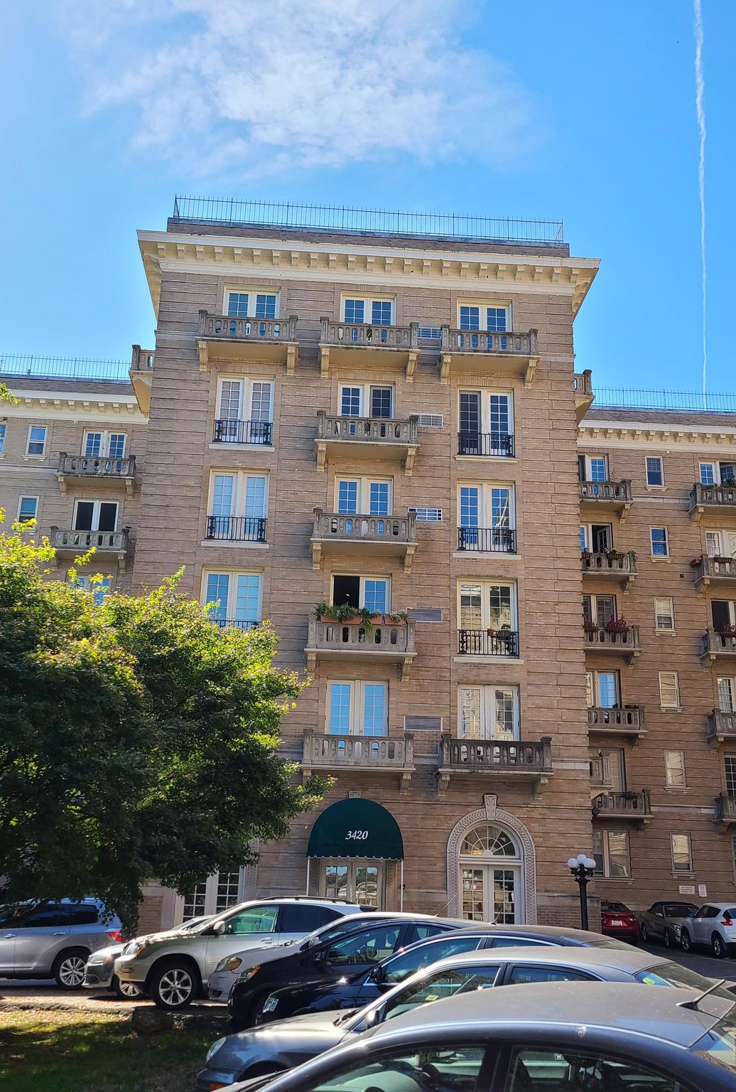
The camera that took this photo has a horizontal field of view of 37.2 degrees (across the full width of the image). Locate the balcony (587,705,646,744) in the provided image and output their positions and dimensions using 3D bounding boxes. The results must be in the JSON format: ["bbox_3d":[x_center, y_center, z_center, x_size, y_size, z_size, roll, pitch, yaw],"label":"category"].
[{"bbox_3d":[9.108,6.886,41.934,3.100,1.350,1.000,2,-19,-4],"label":"balcony"}]

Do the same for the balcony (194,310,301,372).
[{"bbox_3d":[-3.601,-6.091,32.866,3.040,1.470,1.030,2,-18,-4],"label":"balcony"}]

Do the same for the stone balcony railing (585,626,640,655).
[{"bbox_3d":[9.006,3.675,42.418,3.070,1.030,1.030,2,-18,-4],"label":"stone balcony railing"}]

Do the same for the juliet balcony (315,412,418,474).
[{"bbox_3d":[-0.030,-3.123,33.309,3.170,1.560,1.040,3,-18,-3],"label":"juliet balcony"}]

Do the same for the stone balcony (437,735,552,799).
[{"bbox_3d":[3.371,5.966,29.420,3.066,1.533,1.030,3,-19,-3],"label":"stone balcony"}]

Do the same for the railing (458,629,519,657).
[{"bbox_3d":[3.433,2.767,31.032,1.770,0.735,0.080,2,-18,-4],"label":"railing"}]

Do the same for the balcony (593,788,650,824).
[{"bbox_3d":[9.042,9.769,40.970,3.100,1.260,1.000,2,-19,-4],"label":"balcony"}]

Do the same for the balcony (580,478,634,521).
[{"bbox_3d":[9.464,-1.874,46.008,3.170,1.560,1.040,3,-18,-3],"label":"balcony"}]

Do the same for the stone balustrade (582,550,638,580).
[{"bbox_3d":[9.056,0.847,43.357,3.050,1.090,1.030,2,-18,-4],"label":"stone balustrade"}]

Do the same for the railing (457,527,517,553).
[{"bbox_3d":[3.486,-0.157,32.002,1.758,0.705,0.080,2,-18,-4],"label":"railing"}]

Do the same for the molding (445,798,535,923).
[{"bbox_3d":[3.299,8.579,29.095,2.391,3.895,0.250,2,-18,-4],"label":"molding"}]

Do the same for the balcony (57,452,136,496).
[{"bbox_3d":[-10.696,-2.725,43.389,3.040,1.440,1.060,3,-19,-3],"label":"balcony"}]

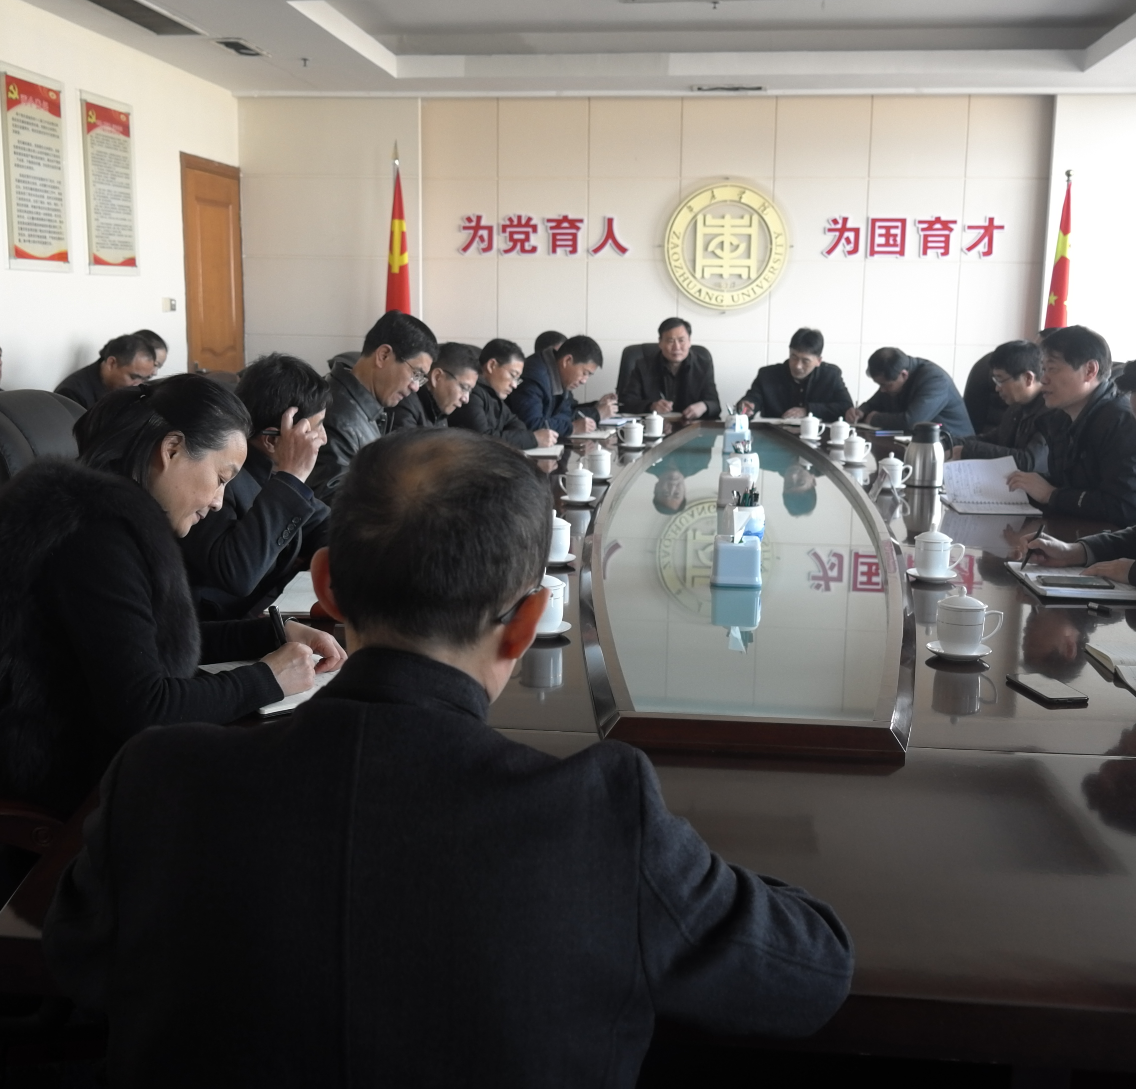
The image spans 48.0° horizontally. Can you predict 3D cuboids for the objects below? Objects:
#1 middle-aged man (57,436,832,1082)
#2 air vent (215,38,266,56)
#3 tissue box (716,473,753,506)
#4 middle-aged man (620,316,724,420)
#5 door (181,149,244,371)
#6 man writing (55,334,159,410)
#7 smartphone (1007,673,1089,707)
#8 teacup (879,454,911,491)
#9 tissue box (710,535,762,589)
[{"bbox_3d":[-0.087,0.502,1.245,0.620,1.230,0.780,2,10,6],"label":"middle-aged man"},{"bbox_3d":[-1.732,-2.656,6.812,0.170,0.050,0.430,2,10,6],"label":"air vent"},{"bbox_3d":[0.526,-0.176,3.978,0.107,0.093,0.110,2,11,6],"label":"tissue box"},{"bbox_3d":[0.581,-0.635,7.387,0.580,1.330,0.720,2,10,5],"label":"middle-aged man"},{"bbox_3d":[-2.220,-1.267,8.104,0.080,2.230,0.950,2,10,6],"label":"door"},{"bbox_3d":[-1.895,-0.286,5.580,0.750,1.248,0.550,0,11,-4],"label":"man writing"},{"bbox_3d":[0.815,0.249,2.170,0.070,0.008,0.144,-1,11,-7],"label":"smartphone"},{"bbox_3d":[1.158,-0.259,4.503,0.120,0.120,0.090,3,11,14],"label":"teacup"},{"bbox_3d":[0.376,0.036,2.834,0.109,0.096,0.112,2,11,6],"label":"tissue box"}]

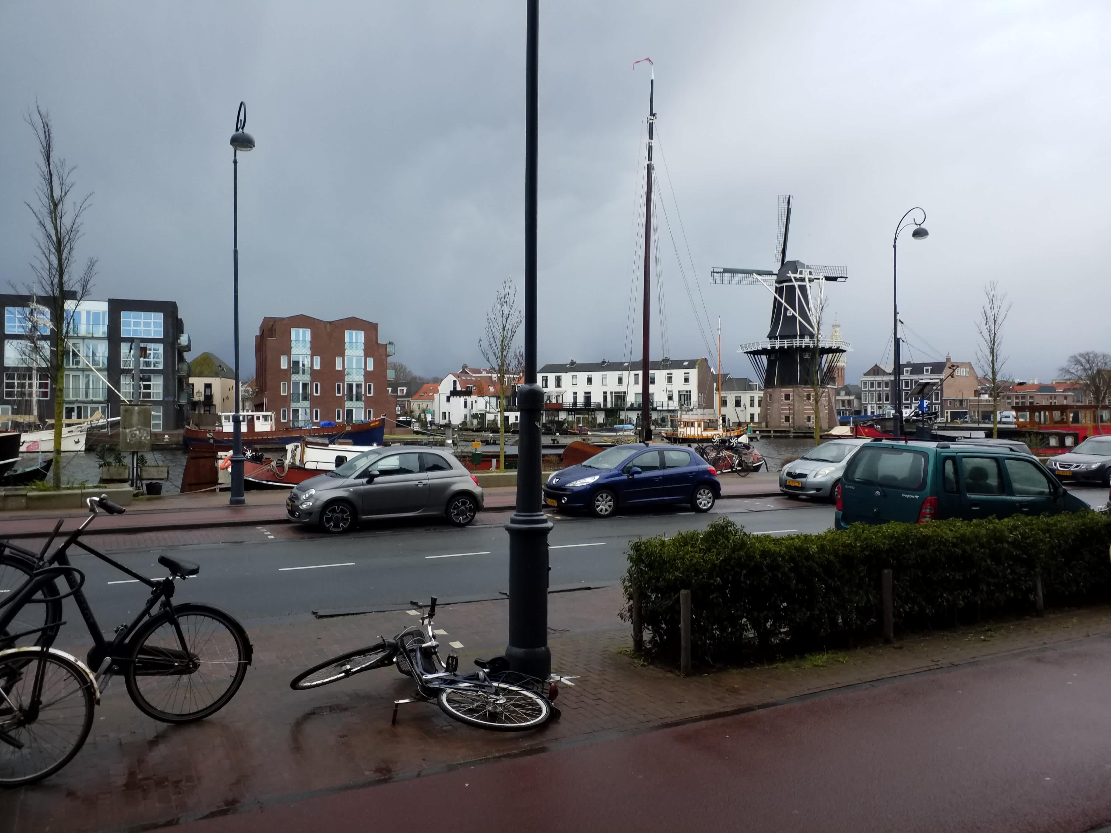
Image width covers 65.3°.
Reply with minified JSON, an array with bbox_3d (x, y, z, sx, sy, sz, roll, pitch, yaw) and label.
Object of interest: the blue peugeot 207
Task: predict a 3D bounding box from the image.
[{"bbox_3d":[1.720,1.350,19.260,4.030,1.472,1.750,0,0,-25],"label":"blue peugeot 207"}]

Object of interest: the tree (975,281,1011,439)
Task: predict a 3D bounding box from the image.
[{"bbox_3d":[17.728,-1.863,35.009,1.500,7.240,1.500,0,0,-28],"label":"tree"}]

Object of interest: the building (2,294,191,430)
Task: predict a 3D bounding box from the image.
[{"bbox_3d":[-44.550,-4.600,83.900,16.500,12.400,12.000,0,0,-21],"label":"building"}]

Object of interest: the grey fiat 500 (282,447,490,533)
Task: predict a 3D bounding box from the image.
[{"bbox_3d":[-3.215,1.316,16.294,3.570,1.490,1.660,0,0,-27],"label":"grey fiat 500"}]

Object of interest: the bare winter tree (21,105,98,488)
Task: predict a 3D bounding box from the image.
[{"bbox_3d":[-10.923,-2.646,19.112,1.750,8.440,1.750,0,0,-28],"label":"bare winter tree"}]

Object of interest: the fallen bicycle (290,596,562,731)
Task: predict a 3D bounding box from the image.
[{"bbox_3d":[-0.766,1.552,5.643,1.680,0.580,1.000,3,5,20],"label":"fallen bicycle"}]

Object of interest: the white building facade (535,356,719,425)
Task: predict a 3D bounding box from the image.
[{"bbox_3d":[10.800,-3.400,137.000,27.500,10.200,9.000,0,0,30],"label":"white building facade"}]

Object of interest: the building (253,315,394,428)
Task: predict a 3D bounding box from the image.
[{"bbox_3d":[-27.100,-4.550,100.200,13.600,12.700,12.000,0,0,-25],"label":"building"}]

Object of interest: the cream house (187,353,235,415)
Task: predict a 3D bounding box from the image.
[{"bbox_3d":[-41.800,-2.800,103.200,6.800,9.200,6.800,0,0,0],"label":"cream house"}]

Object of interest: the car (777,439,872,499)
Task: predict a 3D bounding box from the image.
[{"bbox_3d":[7.475,1.365,22.194,3.750,1.530,1.700,0,0,-29],"label":"car"}]

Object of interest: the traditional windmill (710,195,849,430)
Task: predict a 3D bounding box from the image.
[{"bbox_3d":[32.758,-14.437,118.067,20.600,32.000,16.200,0,0,-7],"label":"traditional windmill"}]

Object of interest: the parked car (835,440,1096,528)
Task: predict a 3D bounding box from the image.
[{"bbox_3d":[5.590,1.160,11.340,3.520,1.680,1.620,0,0,-26],"label":"parked car"}]

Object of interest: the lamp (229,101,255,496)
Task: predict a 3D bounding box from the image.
[{"bbox_3d":[-6.819,-2.394,18.799,0.540,8.640,1.550,0,0,-28],"label":"lamp"}]

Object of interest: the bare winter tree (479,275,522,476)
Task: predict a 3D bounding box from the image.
[{"bbox_3d":[-1.598,-1.206,25.206,1.300,5.690,1.300,0,0,0],"label":"bare winter tree"}]

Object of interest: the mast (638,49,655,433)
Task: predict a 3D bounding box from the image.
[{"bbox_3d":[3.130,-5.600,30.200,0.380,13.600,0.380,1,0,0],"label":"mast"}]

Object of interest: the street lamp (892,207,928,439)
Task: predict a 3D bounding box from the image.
[{"bbox_3d":[11.450,-2.380,28.000,0.530,8.670,1.500,0,0,-27],"label":"street lamp"}]

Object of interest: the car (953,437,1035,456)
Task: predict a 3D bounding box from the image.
[{"bbox_3d":[11.995,1.399,24.594,4.200,1.520,1.750,0,0,-28],"label":"car"}]

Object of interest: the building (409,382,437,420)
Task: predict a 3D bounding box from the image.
[{"bbox_3d":[-18.900,-1.650,142.000,7.000,6.900,8.000,0,0,22],"label":"building"}]

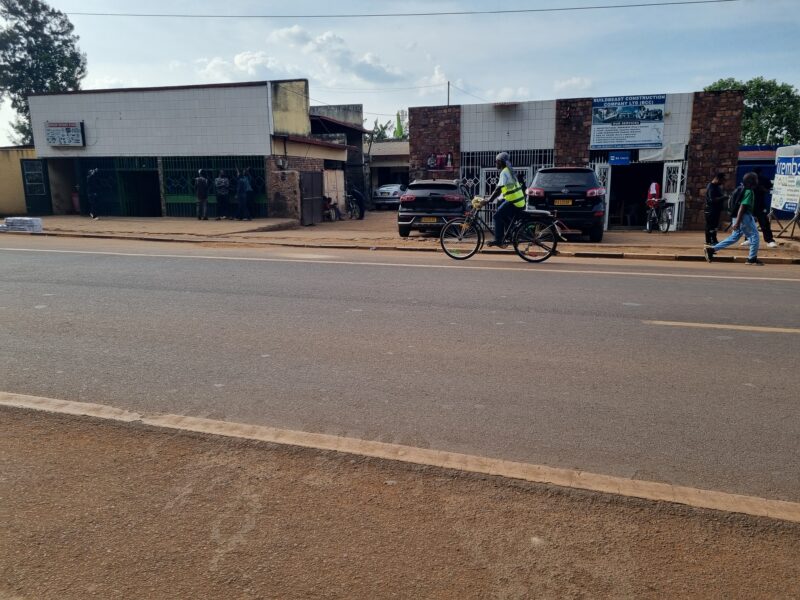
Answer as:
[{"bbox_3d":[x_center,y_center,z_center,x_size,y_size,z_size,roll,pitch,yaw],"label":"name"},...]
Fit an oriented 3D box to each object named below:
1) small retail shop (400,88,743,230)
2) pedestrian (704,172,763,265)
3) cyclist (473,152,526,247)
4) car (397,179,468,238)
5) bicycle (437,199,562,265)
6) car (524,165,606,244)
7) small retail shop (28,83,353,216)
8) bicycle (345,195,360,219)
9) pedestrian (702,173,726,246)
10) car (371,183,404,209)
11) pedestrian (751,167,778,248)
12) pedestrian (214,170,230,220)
[{"bbox_3d":[6.031,-4.805,22.197,9.671,3.889,8.000,2,11,15],"label":"small retail shop"},{"bbox_3d":[5.562,-1.383,9.994,0.880,1.510,0.480,2,11,17],"label":"pedestrian"},{"bbox_3d":[1.646,-1.627,9.857,0.850,1.560,0.500,3,12,17],"label":"cyclist"},{"bbox_3d":[1.117,-2.746,17.559,1.810,1.550,4.360,1,12,9],"label":"car"},{"bbox_3d":[1.650,-1.172,9.951,1.950,1.050,0.580,3,12,17],"label":"bicycle"},{"bbox_3d":[4.460,-2.583,16.154,1.890,1.750,4.660,2,11,15],"label":"car"},{"bbox_3d":[-8.404,-6.353,26.856,10.100,4.750,9.200,2,12,13],"label":"small retail shop"},{"bbox_3d":[-1.891,-3.824,24.509,0.550,1.040,1.750,-4,11,-16],"label":"bicycle"},{"bbox_3d":[7.222,-2.095,13.753,0.480,1.640,0.470,1,12,5],"label":"pedestrian"},{"bbox_3d":[-0.251,-6.020,35.107,1.730,1.430,4.500,3,12,16],"label":"car"},{"bbox_3d":[7.681,-1.981,12.777,0.620,1.700,0.500,2,11,13],"label":"pedestrian"},{"bbox_3d":[-6.131,-3.610,20.789,0.500,1.680,0.360,2,12,13],"label":"pedestrian"}]

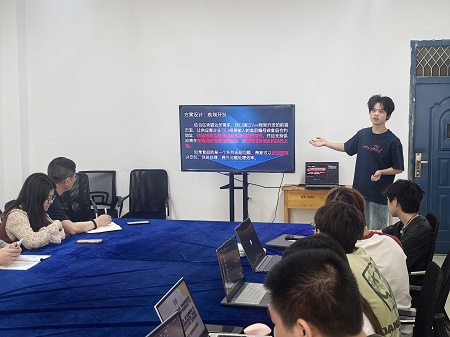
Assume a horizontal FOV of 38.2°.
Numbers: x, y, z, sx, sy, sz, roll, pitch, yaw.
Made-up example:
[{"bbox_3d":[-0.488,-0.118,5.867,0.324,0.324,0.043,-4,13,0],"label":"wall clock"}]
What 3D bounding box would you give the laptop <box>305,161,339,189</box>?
[{"bbox_3d":[1.038,0.067,6.950,0.360,0.250,0.290,0,5,6],"label":"laptop"}]

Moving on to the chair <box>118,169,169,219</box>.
[{"bbox_3d":[-0.874,0.497,7.050,0.570,0.930,0.630,0,5,4],"label":"chair"}]

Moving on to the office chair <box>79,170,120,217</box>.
[{"bbox_3d":[-1.392,0.502,7.150,0.580,0.910,0.600,-1,5,-8],"label":"office chair"}]

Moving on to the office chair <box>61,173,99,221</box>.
[{"bbox_3d":[-1.528,0.545,6.550,0.570,0.930,0.630,-2,5,-17],"label":"office chair"}]

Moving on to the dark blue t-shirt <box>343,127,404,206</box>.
[{"bbox_3d":[1.404,-0.028,6.100,0.540,0.730,0.310,2,6,29],"label":"dark blue t-shirt"}]

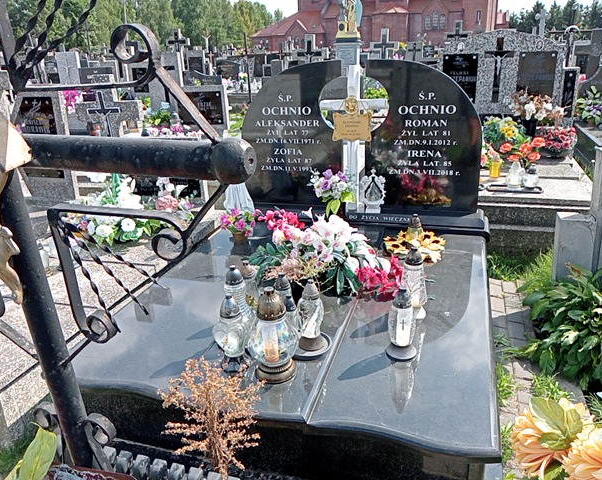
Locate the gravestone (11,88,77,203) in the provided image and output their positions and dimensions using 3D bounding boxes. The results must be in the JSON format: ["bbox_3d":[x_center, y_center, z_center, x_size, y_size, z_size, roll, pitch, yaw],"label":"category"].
[{"bbox_3d":[-1.974,-0.720,3.958,0.496,0.827,0.080,4,22,17],"label":"gravestone"}]

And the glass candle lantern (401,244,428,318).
[{"bbox_3d":[0.498,0.179,2.221,0.108,0.323,0.108,4,22,17],"label":"glass candle lantern"}]

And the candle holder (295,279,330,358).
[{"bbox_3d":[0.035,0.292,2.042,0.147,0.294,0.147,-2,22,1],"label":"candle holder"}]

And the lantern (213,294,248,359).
[{"bbox_3d":[-0.264,0.344,1.923,0.128,0.306,0.105,-6,21,-9],"label":"lantern"}]

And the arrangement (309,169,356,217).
[{"bbox_3d":[0.202,-0.299,3.274,0.292,0.311,0.220,4,22,17],"label":"arrangement"}]

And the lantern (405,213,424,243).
[{"bbox_3d":[0.653,-0.057,2.963,0.098,0.197,0.098,4,22,17],"label":"lantern"}]

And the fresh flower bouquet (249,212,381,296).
[{"bbox_3d":[0.079,0.064,2.504,0.627,0.372,0.450,4,23,17],"label":"fresh flower bouquet"}]

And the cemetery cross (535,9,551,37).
[{"bbox_3d":[6.558,-5.868,14.000,0.430,0.850,0.130,4,23,17],"label":"cemetery cross"}]

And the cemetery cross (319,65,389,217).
[{"bbox_3d":[0.312,-0.579,3.036,0.382,0.847,0.088,4,23,17],"label":"cemetery cross"}]

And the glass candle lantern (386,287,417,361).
[{"bbox_3d":[0.389,0.310,1.984,0.121,0.272,0.121,4,23,17],"label":"glass candle lantern"}]

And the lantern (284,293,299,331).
[{"bbox_3d":[-0.046,0.310,2.159,0.078,0.181,0.078,-2,22,1],"label":"lantern"}]

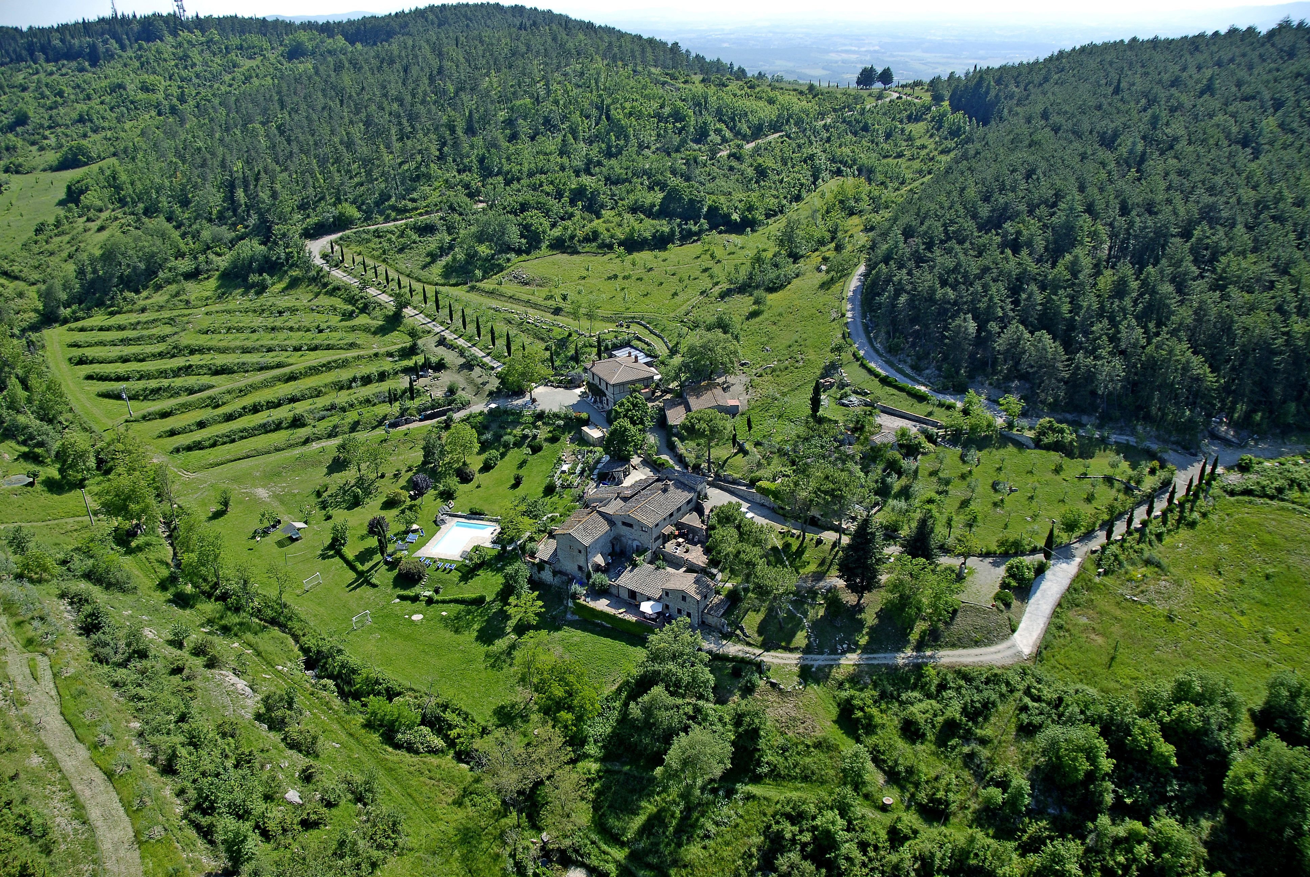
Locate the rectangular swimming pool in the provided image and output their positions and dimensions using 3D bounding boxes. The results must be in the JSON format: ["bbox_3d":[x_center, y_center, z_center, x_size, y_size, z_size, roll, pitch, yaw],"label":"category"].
[{"bbox_3d":[-37.589,20.410,194.301,8.500,1.450,12.200,6,25,13],"label":"rectangular swimming pool"}]

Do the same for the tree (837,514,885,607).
[{"bbox_3d":[35.452,20.730,167.092,7.400,18.200,7.400,0,24,0],"label":"tree"}]

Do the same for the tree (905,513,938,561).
[{"bbox_3d":[49.666,17.995,180.610,6.000,11.200,6.000,0,24,0],"label":"tree"}]

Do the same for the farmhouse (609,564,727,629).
[{"bbox_3d":[2.534,26.173,171.830,18.800,6.400,7.000,15,28,30],"label":"farmhouse"}]

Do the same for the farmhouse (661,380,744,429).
[{"bbox_3d":[11.356,-7.716,236.515,18.300,5.300,17.800,-2,24,-5],"label":"farmhouse"}]

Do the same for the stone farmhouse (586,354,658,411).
[{"bbox_3d":[-8.522,-15.869,251.383,14.000,8.500,16.100,-13,27,-27],"label":"stone farmhouse"}]

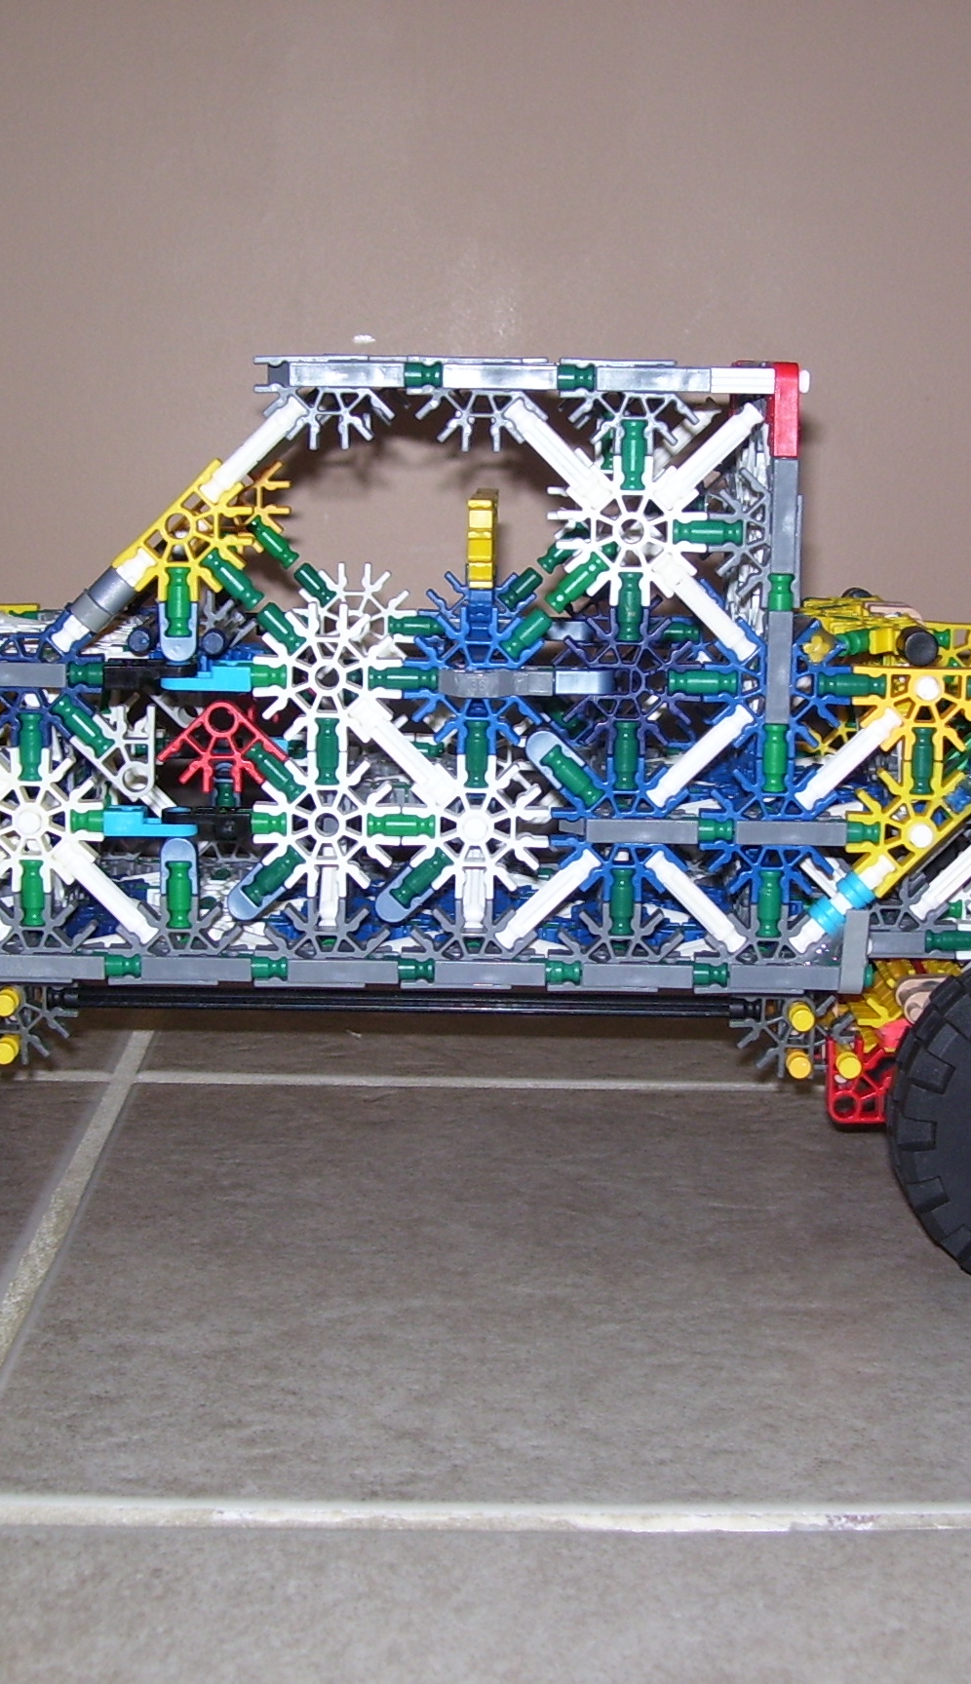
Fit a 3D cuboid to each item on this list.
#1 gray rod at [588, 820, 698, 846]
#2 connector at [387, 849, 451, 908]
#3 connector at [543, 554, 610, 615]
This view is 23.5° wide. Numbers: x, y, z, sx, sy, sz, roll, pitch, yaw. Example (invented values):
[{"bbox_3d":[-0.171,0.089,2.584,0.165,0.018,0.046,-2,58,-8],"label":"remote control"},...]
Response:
[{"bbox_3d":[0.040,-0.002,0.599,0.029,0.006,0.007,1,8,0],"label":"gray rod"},{"bbox_3d":[-0.016,0.009,0.589,0.017,0.006,0.006,-43,7,7],"label":"connector"},{"bbox_3d":[0.023,-0.064,0.577,0.017,0.006,0.006,-43,7,7],"label":"connector"}]

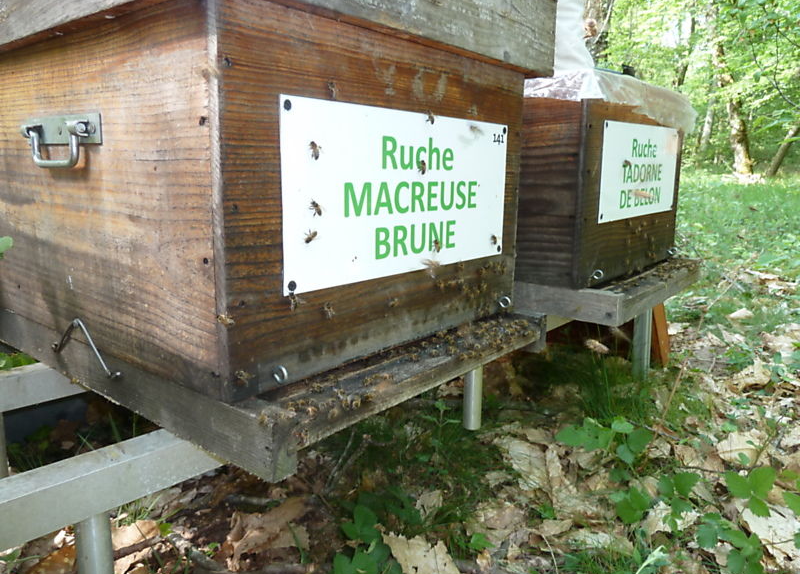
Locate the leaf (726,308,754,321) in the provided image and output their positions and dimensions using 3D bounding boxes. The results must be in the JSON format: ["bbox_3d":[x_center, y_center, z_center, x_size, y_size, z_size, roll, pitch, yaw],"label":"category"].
[{"bbox_3d":[0.998,0.081,1.698,0.080,0.030,0.070,6,13,31],"label":"leaf"}]

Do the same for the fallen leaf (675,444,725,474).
[{"bbox_3d":[0.444,0.254,0.857,0.075,0.018,0.065,6,13,29],"label":"fallen leaf"}]

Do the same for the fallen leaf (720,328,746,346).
[{"bbox_3d":[0.849,0.126,1.471,0.070,0.030,0.065,6,13,30],"label":"fallen leaf"}]

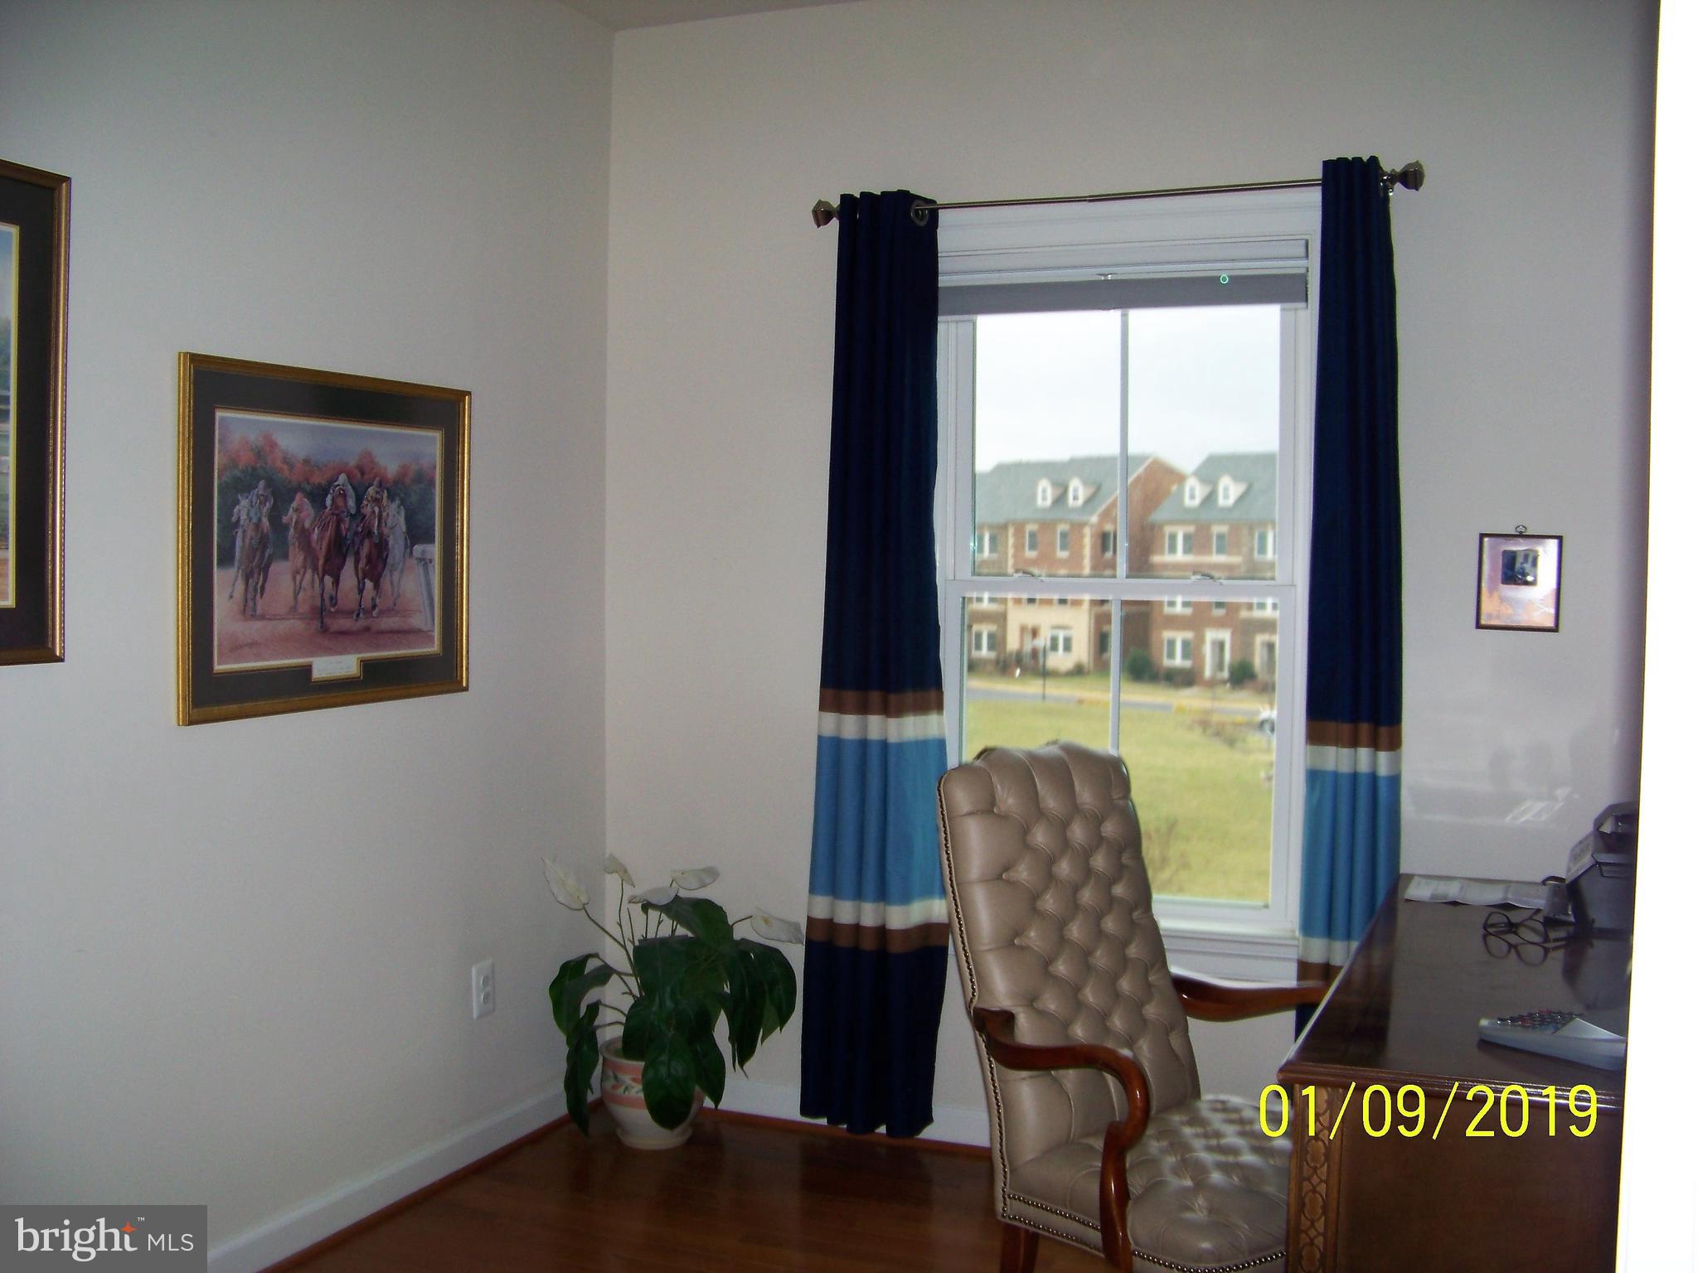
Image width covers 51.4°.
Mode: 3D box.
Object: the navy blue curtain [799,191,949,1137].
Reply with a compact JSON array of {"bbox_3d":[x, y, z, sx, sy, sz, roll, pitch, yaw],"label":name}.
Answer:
[{"bbox_3d":[0.075,0.077,4.125,0.358,2.211,0.120,2,3,22],"label":"navy blue curtain"}]

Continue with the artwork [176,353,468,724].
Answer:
[{"bbox_3d":[-1.003,-0.187,3.487,0.028,0.654,0.853,2,3,22],"label":"artwork"}]

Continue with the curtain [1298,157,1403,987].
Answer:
[{"bbox_3d":[1.063,0.103,3.724,0.222,2.206,0.120,2,3,22],"label":"curtain"}]

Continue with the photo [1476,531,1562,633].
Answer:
[{"bbox_3d":[1.393,-0.113,3.668,0.160,0.203,0.018,2,3,22],"label":"photo"}]

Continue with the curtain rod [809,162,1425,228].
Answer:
[{"bbox_3d":[0.552,-0.971,3.901,1.377,0.068,0.090,2,3,22],"label":"curtain rod"}]

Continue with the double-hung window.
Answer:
[{"bbox_3d":[0.607,-0.150,4.019,0.950,1.670,0.100,2,3,22],"label":"double-hung window"}]

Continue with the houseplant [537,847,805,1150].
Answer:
[{"bbox_3d":[-0.426,0.866,4.157,0.575,0.665,0.530,1,3,0],"label":"houseplant"}]

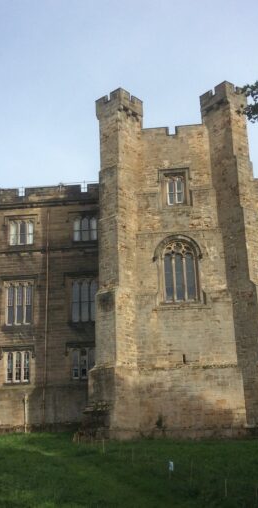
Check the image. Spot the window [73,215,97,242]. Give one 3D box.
[{"bbox_3d":[-3.107,-1.735,45.213,1.754,1.876,0.300,-3,-18,4],"label":"window"}]

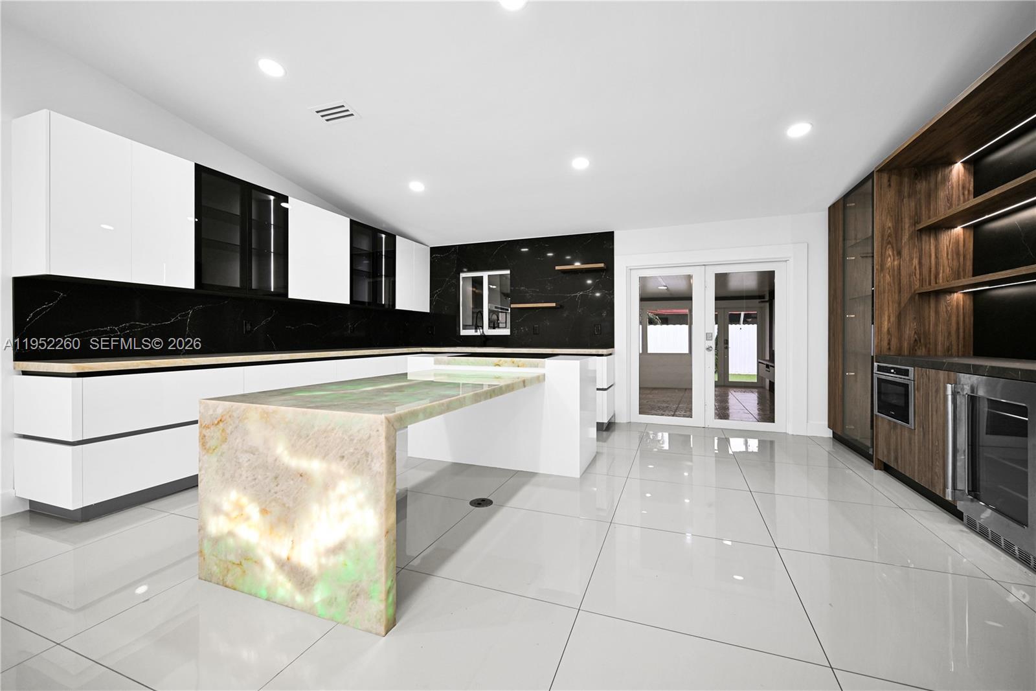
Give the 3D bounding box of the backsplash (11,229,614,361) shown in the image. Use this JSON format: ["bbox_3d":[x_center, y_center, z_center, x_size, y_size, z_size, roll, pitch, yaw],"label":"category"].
[{"bbox_3d":[-0.978,-0.719,3.995,3.209,1.590,4.286,1,1,21],"label":"backsplash"}]

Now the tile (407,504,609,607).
[{"bbox_3d":[0.008,1.094,2.220,0.864,0.012,0.840,1,1,21],"label":"tile"}]

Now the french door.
[{"bbox_3d":[2.328,0.017,5.042,1.756,2.009,0.057,0,1,20],"label":"french door"}]

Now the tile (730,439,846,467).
[{"bbox_3d":[2.413,0.995,3.782,0.818,0.010,0.818,0,1,21],"label":"tile"}]

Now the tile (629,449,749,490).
[{"bbox_3d":[1.354,1.004,3.316,0.818,0.010,0.818,0,1,21],"label":"tile"}]

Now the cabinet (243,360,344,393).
[{"bbox_3d":[-2.398,0.554,3.934,0.627,0.804,0.969,1,1,21],"label":"cabinet"}]

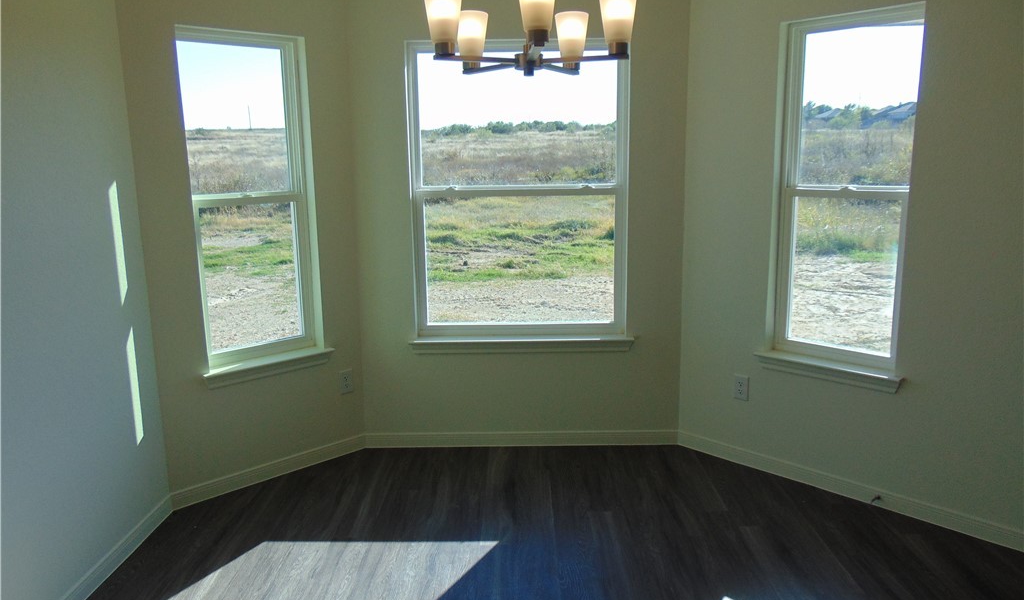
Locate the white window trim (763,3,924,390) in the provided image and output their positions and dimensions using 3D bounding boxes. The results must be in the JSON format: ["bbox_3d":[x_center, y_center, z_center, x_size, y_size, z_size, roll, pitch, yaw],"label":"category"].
[{"bbox_3d":[1.422,-0.442,3.193,0.115,1.502,0.580,-11,15,-43],"label":"white window trim"}]

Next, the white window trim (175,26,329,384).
[{"bbox_3d":[-1.189,-0.438,3.409,0.577,1.510,0.115,-11,15,-42],"label":"white window trim"}]

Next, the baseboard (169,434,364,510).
[{"bbox_3d":[-1.138,0.825,3.615,1.016,0.083,0.016,-11,15,-42],"label":"baseboard"}]

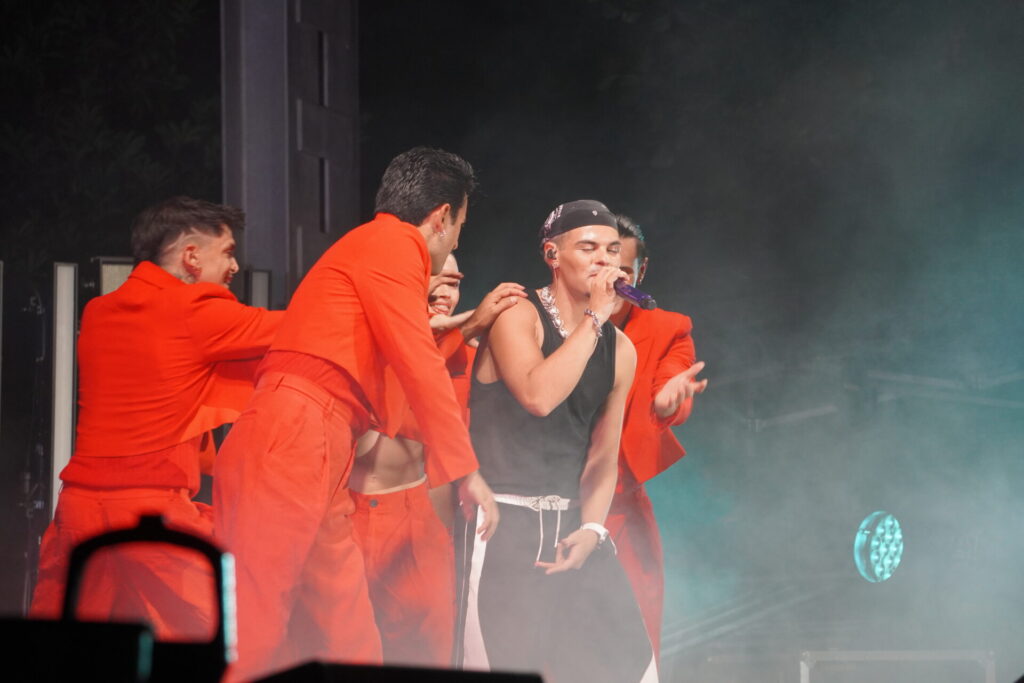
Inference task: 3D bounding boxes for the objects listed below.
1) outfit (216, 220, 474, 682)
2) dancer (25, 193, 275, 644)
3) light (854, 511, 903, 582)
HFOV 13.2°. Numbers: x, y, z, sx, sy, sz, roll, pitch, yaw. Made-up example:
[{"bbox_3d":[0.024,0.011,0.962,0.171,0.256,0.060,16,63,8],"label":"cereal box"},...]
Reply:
[{"bbox_3d":[-0.379,0.482,10.100,0.640,1.530,0.600,1,-4,-22],"label":"outfit"},{"bbox_3d":[-0.758,0.492,10.700,0.720,1.690,0.620,3,-5,-44],"label":"dancer"},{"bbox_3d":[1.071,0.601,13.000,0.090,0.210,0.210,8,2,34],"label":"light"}]

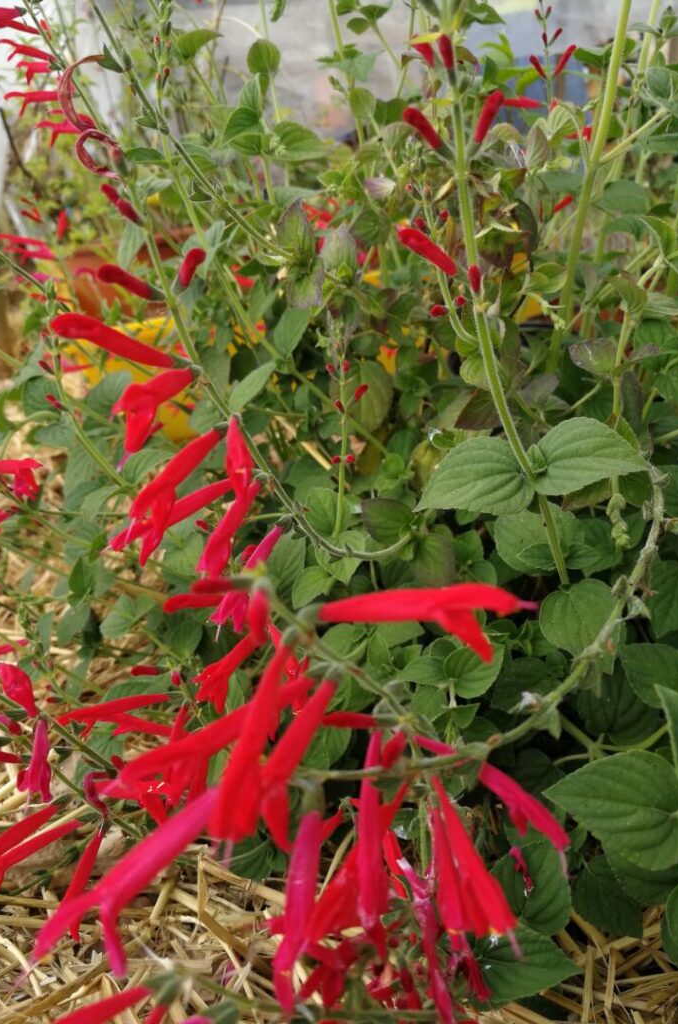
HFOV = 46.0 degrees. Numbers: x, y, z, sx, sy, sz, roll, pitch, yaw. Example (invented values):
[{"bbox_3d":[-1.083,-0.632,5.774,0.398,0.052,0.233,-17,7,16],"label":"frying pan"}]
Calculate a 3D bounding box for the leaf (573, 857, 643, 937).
[{"bbox_3d":[0.156,0.222,0.460,0.043,0.009,0.058,-31,66,-19],"label":"leaf"}]

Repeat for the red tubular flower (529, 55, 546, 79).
[{"bbox_3d":[0.112,-0.251,0.450,0.004,0.015,0.004,-31,-6,6],"label":"red tubular flower"}]

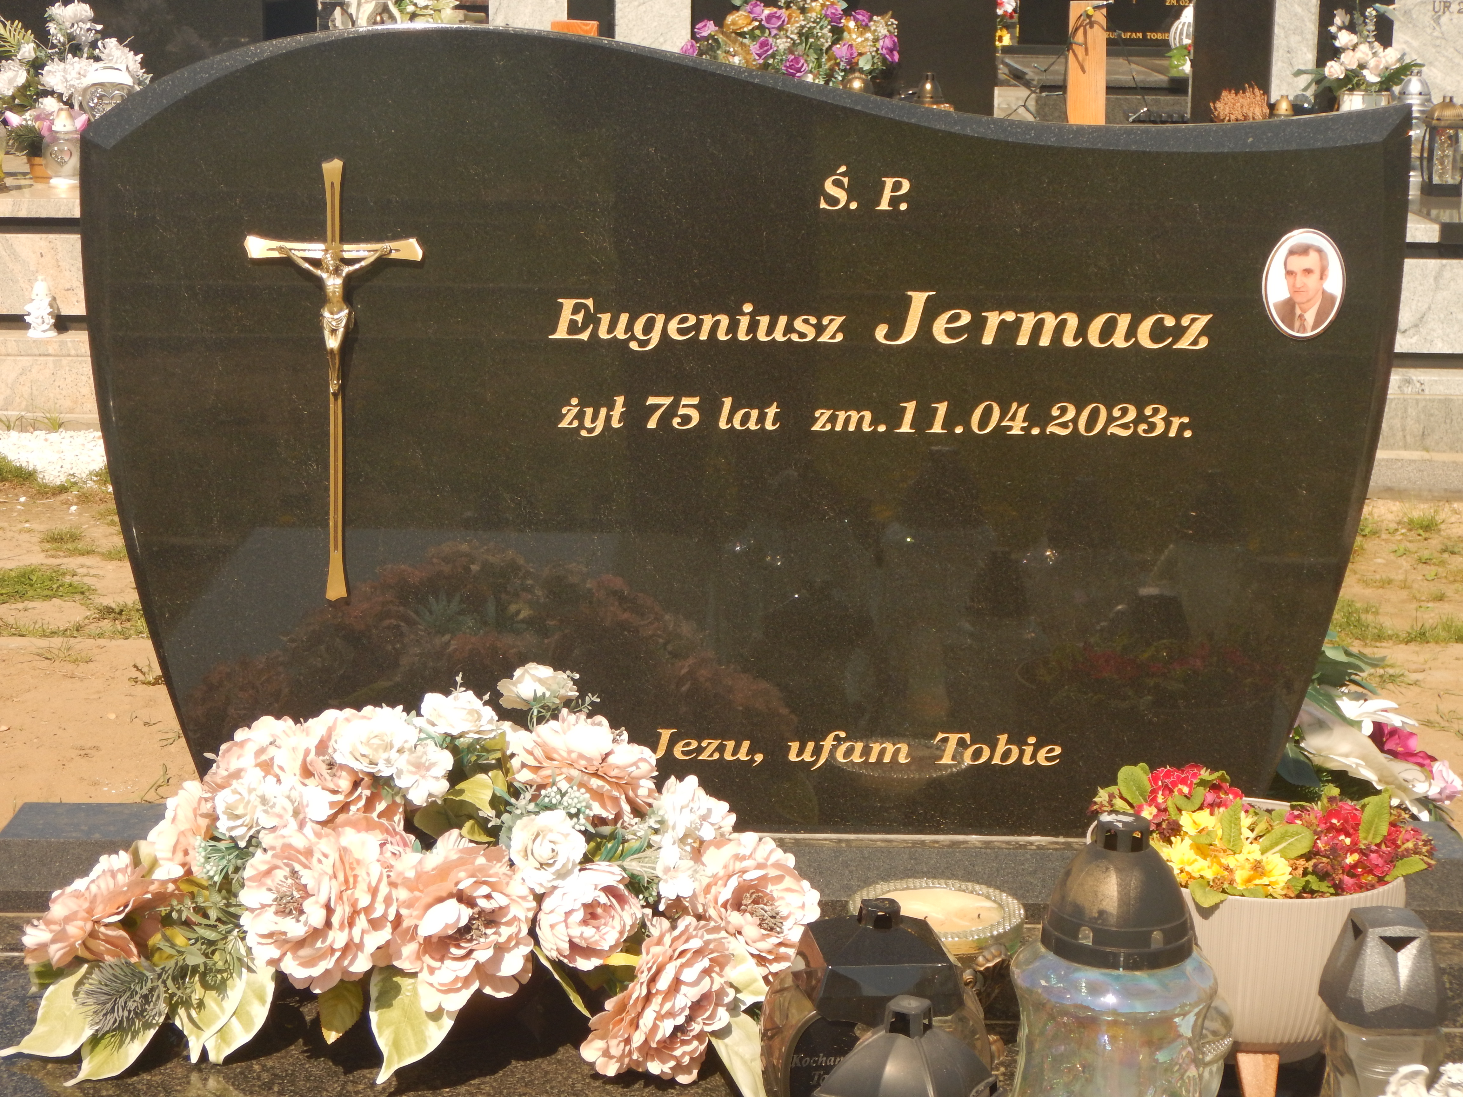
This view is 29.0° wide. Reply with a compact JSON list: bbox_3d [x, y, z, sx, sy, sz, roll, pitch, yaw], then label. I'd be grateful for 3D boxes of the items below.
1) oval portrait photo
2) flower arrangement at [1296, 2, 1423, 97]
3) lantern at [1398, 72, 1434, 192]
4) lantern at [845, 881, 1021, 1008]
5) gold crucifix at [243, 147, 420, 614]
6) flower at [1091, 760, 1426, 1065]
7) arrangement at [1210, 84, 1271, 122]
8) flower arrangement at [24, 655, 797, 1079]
[{"bbox_3d":[0.586,-0.269,2.890,0.086,0.114,0.010,1,12,-1],"label":"oval portrait photo"},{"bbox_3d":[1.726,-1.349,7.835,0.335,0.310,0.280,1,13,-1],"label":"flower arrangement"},{"bbox_3d":[1.741,-1.061,7.200,0.098,0.290,0.098,1,13,-1],"label":"lantern"},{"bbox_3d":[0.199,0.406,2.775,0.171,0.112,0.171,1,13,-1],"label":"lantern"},{"bbox_3d":[-0.406,-0.169,2.890,0.181,0.458,0.035,1,12,-1],"label":"gold crucifix"},{"bbox_3d":[0.502,0.350,2.710,0.325,0.259,0.310,1,13,-1],"label":"flower"},{"bbox_3d":[1.418,-1.216,7.919,0.170,0.165,0.160,1,13,-1],"label":"arrangement"},{"bbox_3d":[-0.303,0.300,2.695,0.763,0.400,0.340,1,13,-1],"label":"flower arrangement"}]

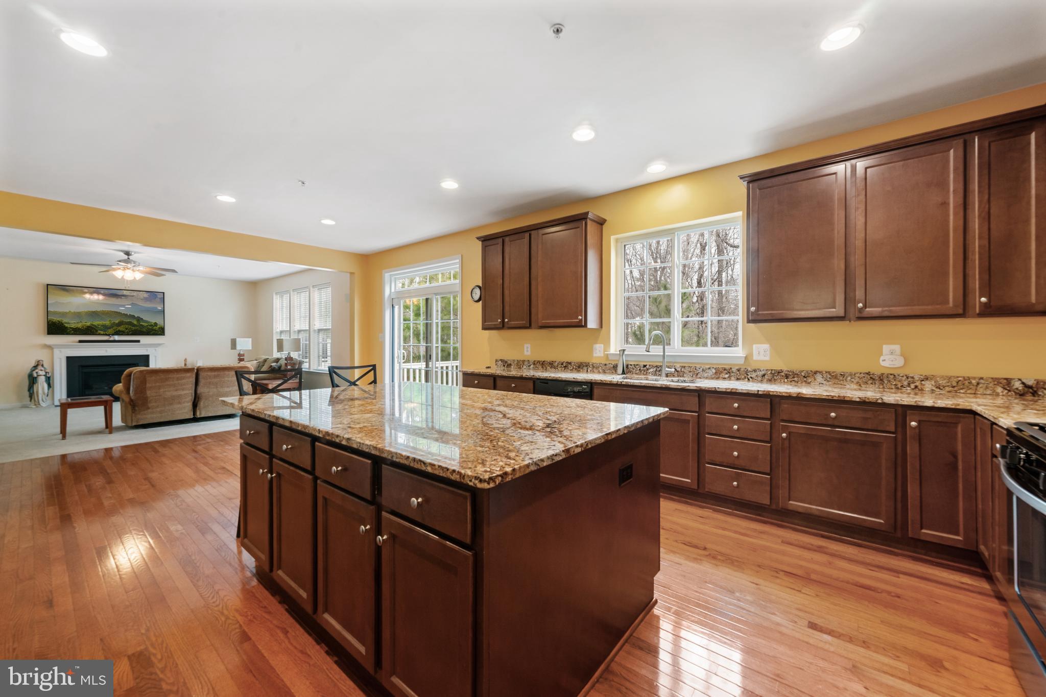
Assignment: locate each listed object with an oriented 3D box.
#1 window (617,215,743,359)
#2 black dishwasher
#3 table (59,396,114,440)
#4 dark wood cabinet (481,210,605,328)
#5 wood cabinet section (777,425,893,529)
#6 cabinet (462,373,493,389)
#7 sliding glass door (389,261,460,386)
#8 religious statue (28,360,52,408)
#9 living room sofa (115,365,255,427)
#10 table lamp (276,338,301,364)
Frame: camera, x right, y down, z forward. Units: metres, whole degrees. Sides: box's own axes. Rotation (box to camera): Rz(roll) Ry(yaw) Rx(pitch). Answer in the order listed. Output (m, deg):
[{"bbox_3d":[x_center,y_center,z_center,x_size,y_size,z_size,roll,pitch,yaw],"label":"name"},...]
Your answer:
[{"bbox_3d":[1.373,-0.522,3.737,1.175,1.190,0.120,1,1,40],"label":"window"},{"bbox_3d":[0.529,0.725,3.965,0.610,0.850,0.600,1,1,40],"label":"black dishwasher"},{"bbox_3d":[-5.815,0.906,5.418,0.570,0.460,0.490,1,1,39],"label":"table"},{"bbox_3d":[0.153,-0.757,4.471,1.515,1.094,0.340,1,1,40],"label":"dark wood cabinet"},{"bbox_3d":[2.039,0.765,2.649,0.557,0.555,0.500,1,1,40],"label":"wood cabinet section"},{"bbox_3d":[-0.294,0.723,4.712,0.510,0.880,0.620,1,1,39],"label":"cabinet"},{"bbox_3d":[-1.540,-0.036,6.202,1.800,2.360,0.130,1,1,39],"label":"sliding glass door"},{"bbox_3d":[-8.972,0.648,7.551,0.230,0.880,0.270,0,1,27],"label":"religious statue"},{"bbox_3d":[-5.578,0.704,6.799,0.950,0.835,1.770,1,1,40],"label":"living room sofa"},{"bbox_3d":[-4.412,0.203,7.656,0.330,0.790,0.310,1,1,39],"label":"table lamp"}]

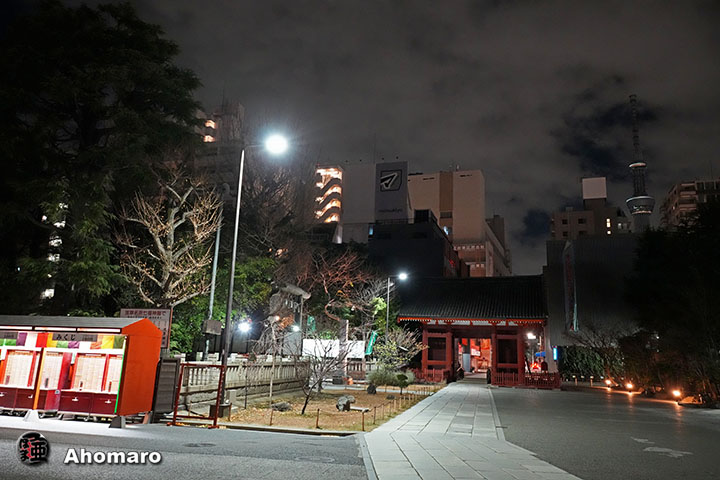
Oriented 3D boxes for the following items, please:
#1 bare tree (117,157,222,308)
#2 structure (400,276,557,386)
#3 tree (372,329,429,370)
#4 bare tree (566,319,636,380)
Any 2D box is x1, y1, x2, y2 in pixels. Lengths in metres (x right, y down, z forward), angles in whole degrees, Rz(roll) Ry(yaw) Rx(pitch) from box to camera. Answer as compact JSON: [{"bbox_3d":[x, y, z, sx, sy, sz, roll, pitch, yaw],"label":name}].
[{"bbox_3d":[-6.719,1.124,17.911,3.480,8.390,3.300,6,-13,-20],"label":"bare tree"},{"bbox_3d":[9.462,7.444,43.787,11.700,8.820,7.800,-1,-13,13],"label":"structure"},{"bbox_3d":[2.878,8.406,37.975,3.740,3.830,3.550,1,-12,5],"label":"tree"},{"bbox_3d":[16.956,8.015,36.462,4.470,4.980,4.250,-4,-13,24],"label":"bare tree"}]

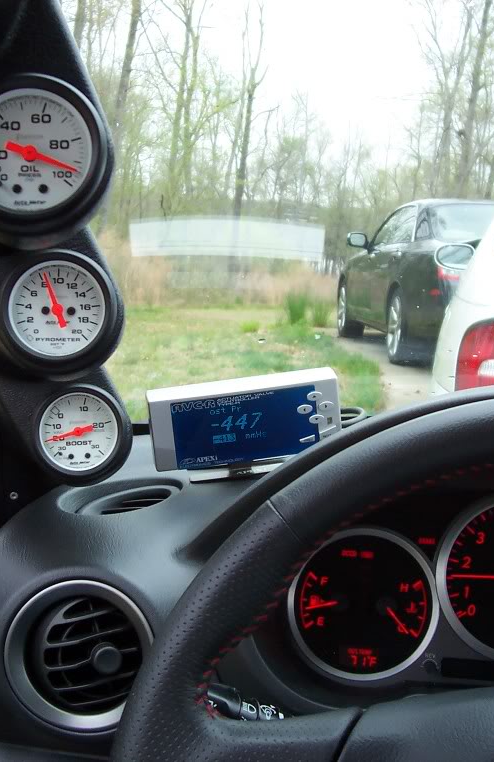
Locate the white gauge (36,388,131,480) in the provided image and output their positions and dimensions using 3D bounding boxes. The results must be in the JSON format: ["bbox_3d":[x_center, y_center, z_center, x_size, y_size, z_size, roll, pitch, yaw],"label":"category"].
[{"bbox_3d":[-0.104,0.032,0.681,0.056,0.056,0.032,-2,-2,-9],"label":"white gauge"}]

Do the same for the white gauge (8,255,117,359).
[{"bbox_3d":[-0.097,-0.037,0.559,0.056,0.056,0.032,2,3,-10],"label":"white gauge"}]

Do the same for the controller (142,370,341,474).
[{"bbox_3d":[-0.001,0.026,0.707,0.121,0.050,0.022,-7,21,-5],"label":"controller"}]

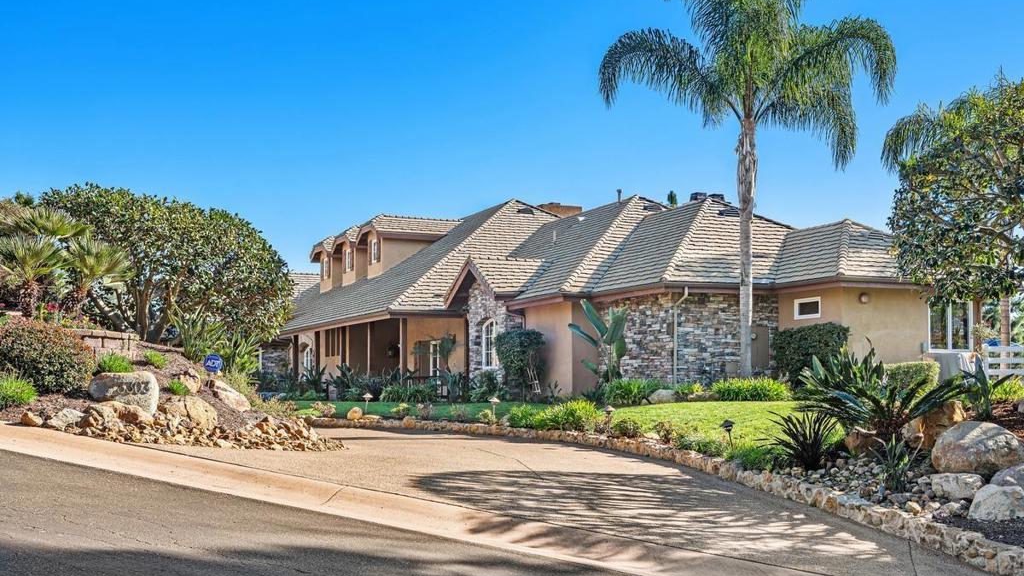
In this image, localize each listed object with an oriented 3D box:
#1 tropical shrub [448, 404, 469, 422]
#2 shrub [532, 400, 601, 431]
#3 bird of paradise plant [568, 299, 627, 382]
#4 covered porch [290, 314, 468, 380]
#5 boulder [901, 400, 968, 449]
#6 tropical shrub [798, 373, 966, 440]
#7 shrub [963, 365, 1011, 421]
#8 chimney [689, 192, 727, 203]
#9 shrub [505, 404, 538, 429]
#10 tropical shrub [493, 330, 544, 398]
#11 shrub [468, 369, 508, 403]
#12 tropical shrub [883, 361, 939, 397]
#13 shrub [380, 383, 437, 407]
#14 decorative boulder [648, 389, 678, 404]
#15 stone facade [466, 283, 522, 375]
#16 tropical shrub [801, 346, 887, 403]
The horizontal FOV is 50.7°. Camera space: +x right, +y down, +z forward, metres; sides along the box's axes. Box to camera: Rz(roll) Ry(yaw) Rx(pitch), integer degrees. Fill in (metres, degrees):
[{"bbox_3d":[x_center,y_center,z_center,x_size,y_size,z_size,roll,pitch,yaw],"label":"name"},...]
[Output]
[{"bbox_3d":[-1.119,2.615,22.600,0.430,0.390,0.410,0,-3,0],"label":"tropical shrub"},{"bbox_3d":[1.019,2.384,20.200,1.270,0.620,1.000,0,-3,0],"label":"shrub"},{"bbox_3d":[2.137,1.362,27.000,1.450,2.200,1.200,0,-3,0],"label":"bird of paradise plant"},{"bbox_3d":[-5.900,2.980,44.200,2.800,2.900,15.200,1,-5,-25],"label":"covered porch"},{"bbox_3d":[4.849,1.566,12.400,0.720,0.560,0.600,-2,-5,21],"label":"boulder"},{"bbox_3d":[4.458,1.438,13.000,2.000,0.880,1.850,0,-3,0],"label":"tropical shrub"},{"bbox_3d":[5.929,1.318,13.500,0.620,0.720,0.600,-2,-5,23],"label":"shrub"},{"bbox_3d":[6.477,-2.965,35.800,1.150,0.600,0.650,2,-4,-29],"label":"chimney"},{"bbox_3d":[0.185,2.497,21.000,0.660,0.520,0.620,0,-3,0],"label":"shrub"},{"bbox_3d":[0.217,2.202,31.300,1.480,2.050,1.400,-1,-4,0],"label":"tropical shrub"},{"bbox_3d":[-0.718,3.008,33.000,1.250,1.080,1.200,0,-4,-1],"label":"shrub"},{"bbox_3d":[8.624,1.990,23.500,1.150,0.820,0.900,1,-5,-25],"label":"tropical shrub"},{"bbox_3d":[-3.286,3.397,34.300,1.800,0.720,1.300,0,-4,-5],"label":"shrub"},{"bbox_3d":[3.589,2.571,25.600,0.710,0.360,0.520,-1,-4,8],"label":"decorative boulder"},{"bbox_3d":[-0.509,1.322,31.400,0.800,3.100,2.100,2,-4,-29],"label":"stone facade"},{"bbox_3d":[4.483,1.286,14.700,1.150,1.000,1.050,0,-3,0],"label":"tropical shrub"}]

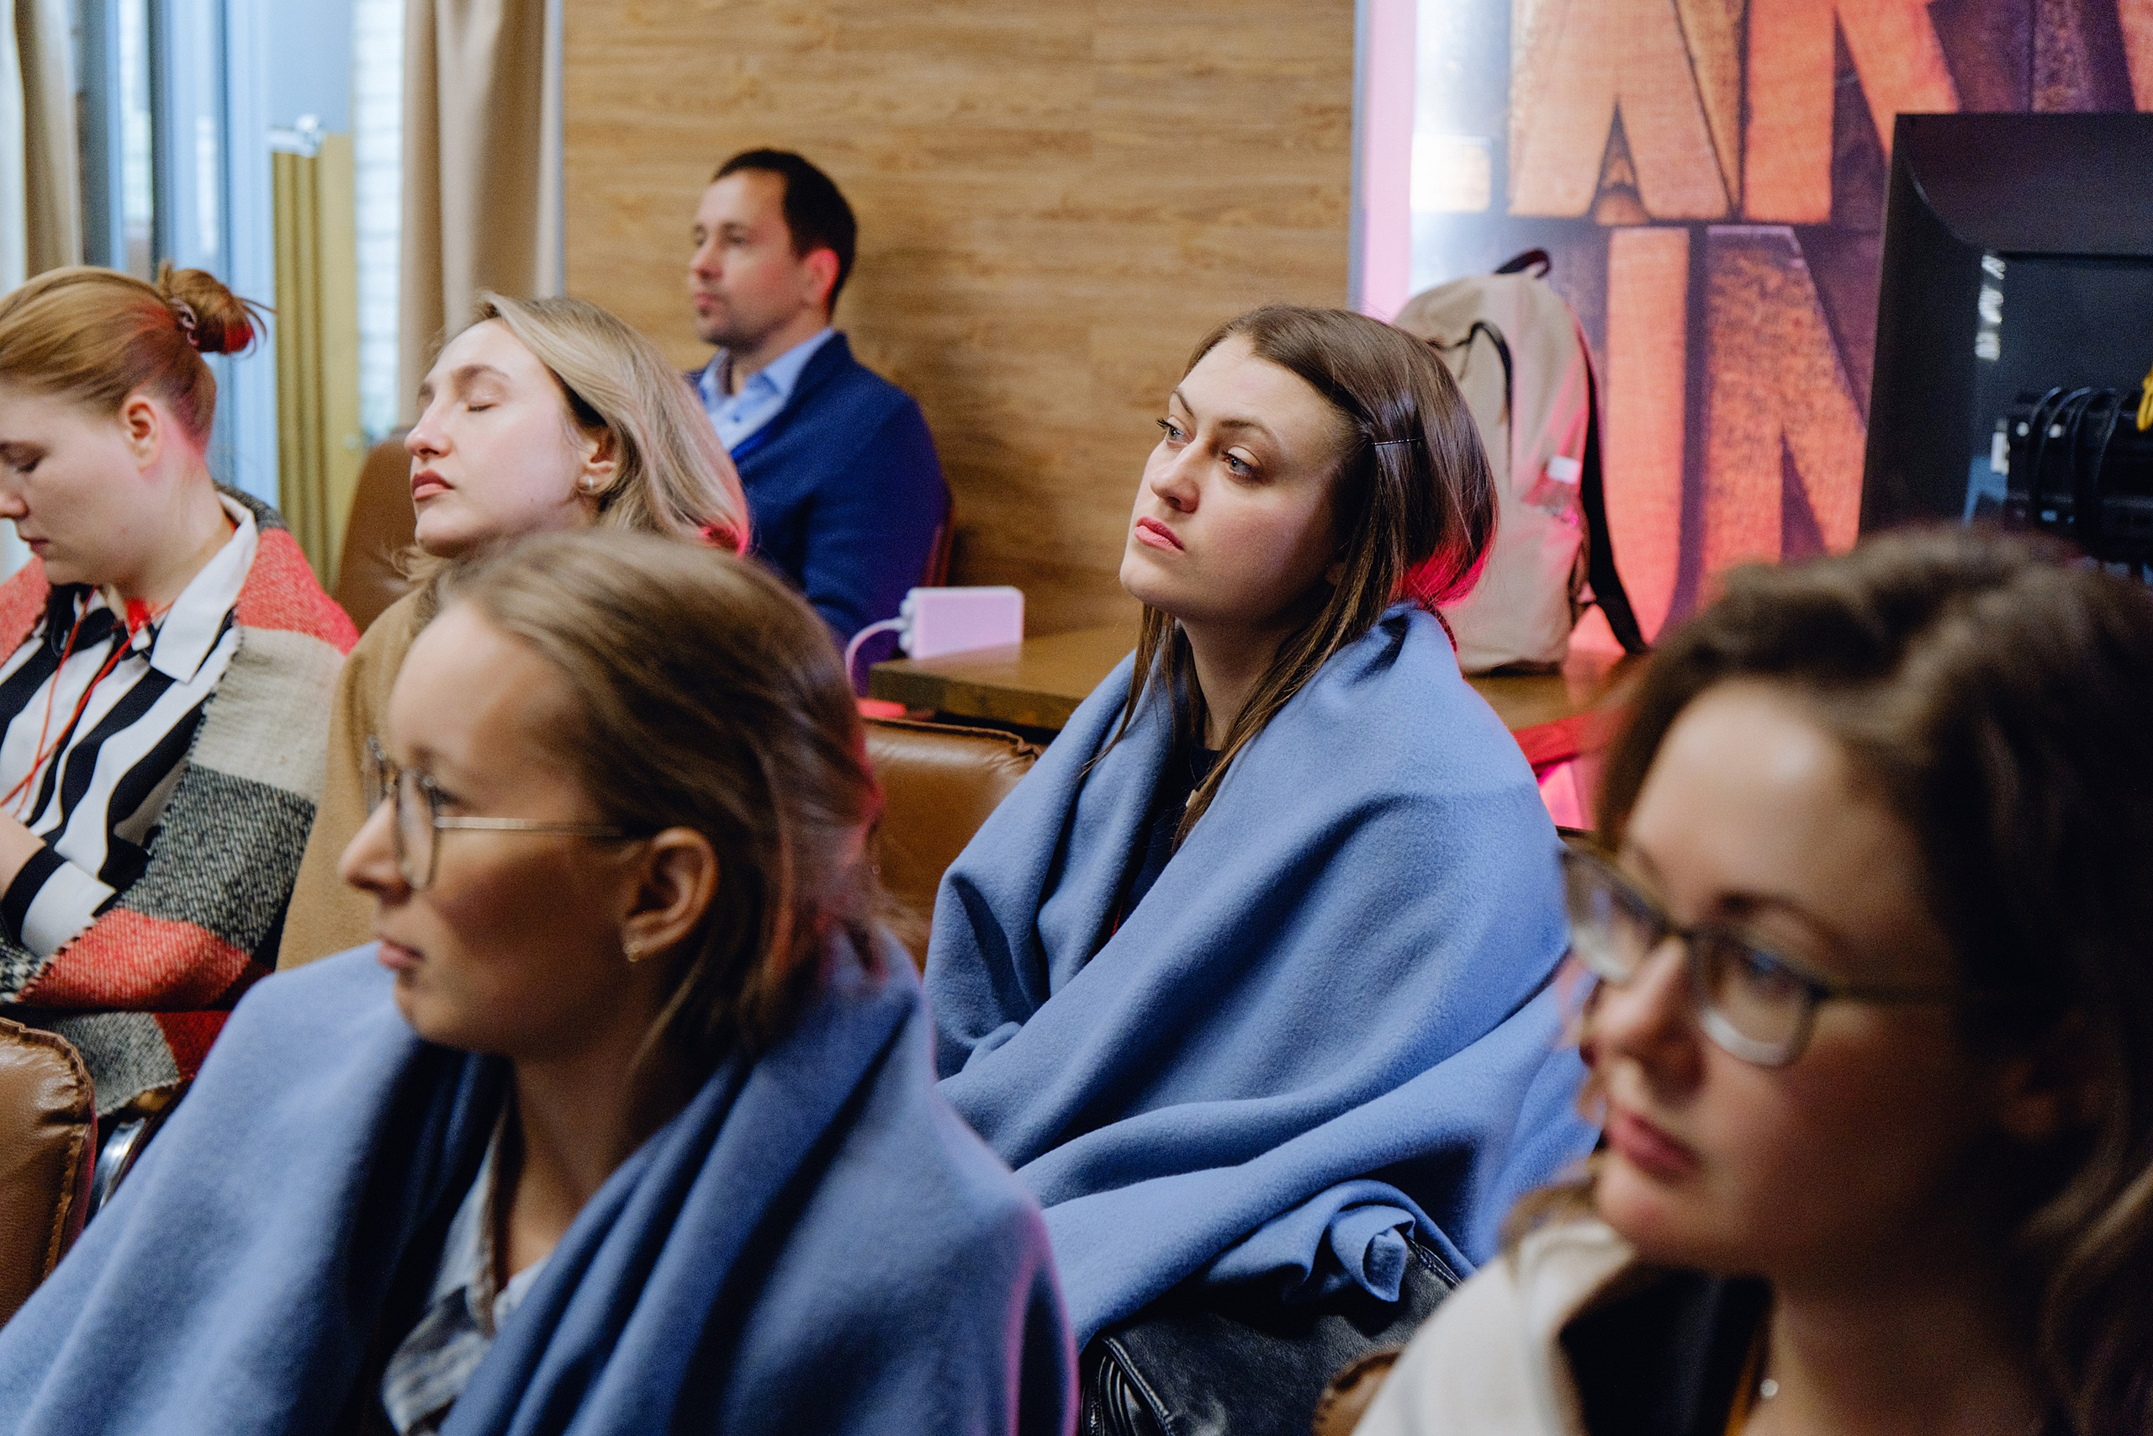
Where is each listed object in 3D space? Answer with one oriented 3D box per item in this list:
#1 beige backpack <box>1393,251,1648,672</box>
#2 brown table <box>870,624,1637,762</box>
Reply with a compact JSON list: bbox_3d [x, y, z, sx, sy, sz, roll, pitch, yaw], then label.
[{"bbox_3d":[0.515,-0.309,4.334,0.180,0.475,0.280,-6,12,-32],"label":"beige backpack"},{"bbox_3d":[0.289,0.311,4.330,0.794,0.750,0.724,9,13,38],"label":"brown table"}]

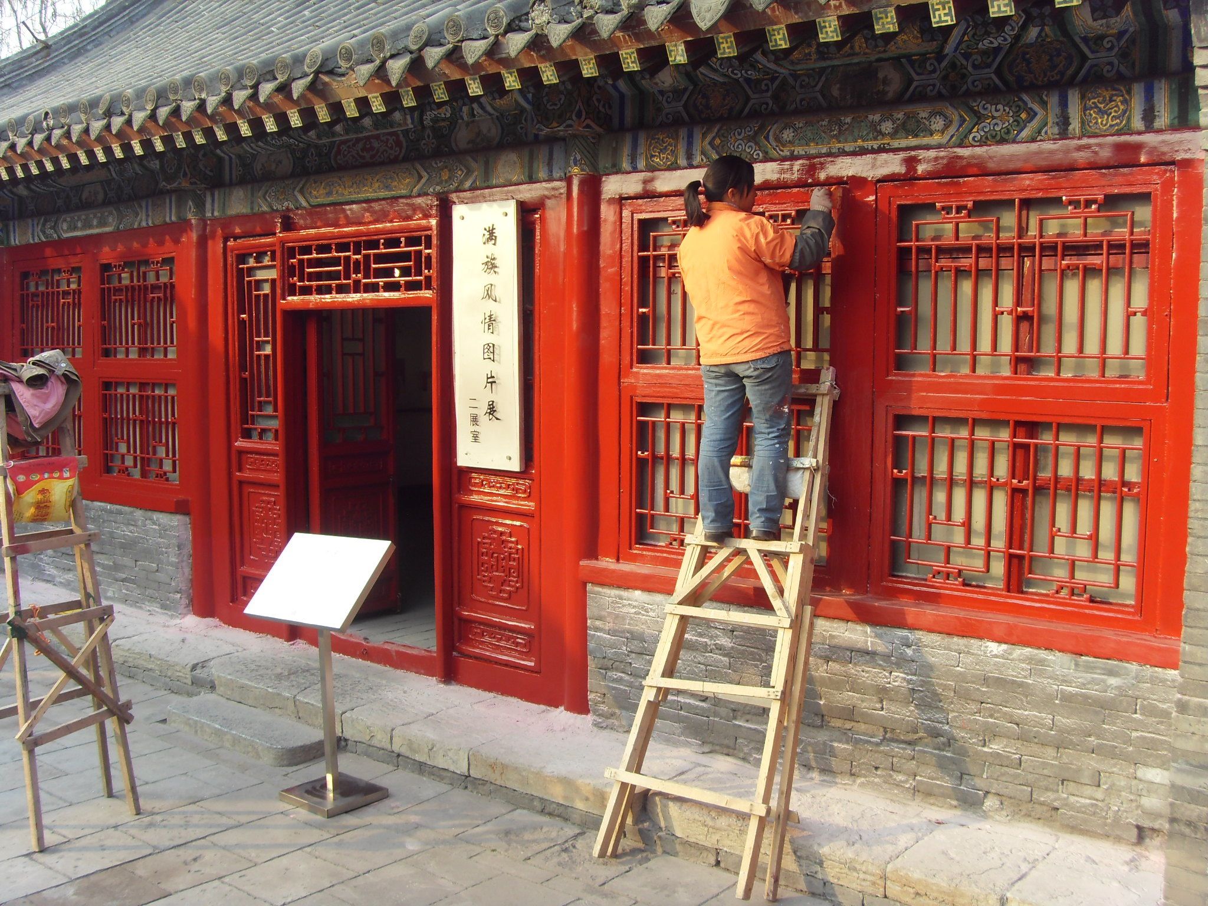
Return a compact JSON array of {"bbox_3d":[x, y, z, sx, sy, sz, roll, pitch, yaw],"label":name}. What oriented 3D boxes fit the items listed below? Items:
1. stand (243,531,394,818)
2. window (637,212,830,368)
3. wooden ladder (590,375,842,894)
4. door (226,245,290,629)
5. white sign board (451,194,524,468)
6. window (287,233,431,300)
[{"bbox_3d":[-1.236,0.954,6.013,0.579,1.145,0.395,3,5,33],"label":"stand"},{"bbox_3d":[0.568,-0.740,6.220,1.087,0.702,0.060,4,6,41],"label":"window"},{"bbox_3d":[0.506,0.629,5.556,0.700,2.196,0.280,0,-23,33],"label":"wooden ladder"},{"bbox_3d":[-2.209,-0.166,8.738,0.672,2.417,0.080,4,6,41],"label":"door"},{"bbox_3d":[-0.600,-0.614,7.175,0.489,1.391,0.050,4,6,41],"label":"white sign board"},{"bbox_3d":[-1.443,-1.081,7.922,1.346,0.345,0.060,4,6,41],"label":"window"}]

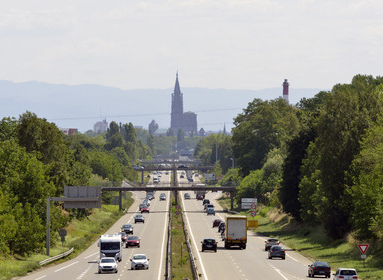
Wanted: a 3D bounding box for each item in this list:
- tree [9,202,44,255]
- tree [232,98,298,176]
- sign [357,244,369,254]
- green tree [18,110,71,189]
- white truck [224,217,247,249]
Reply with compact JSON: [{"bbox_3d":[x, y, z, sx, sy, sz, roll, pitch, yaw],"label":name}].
[{"bbox_3d":[-18.400,9.880,391.000,4.100,5.900,4.100,0,0,0],"label":"tree"},{"bbox_3d":[18.000,0.900,850.000,16.000,22.000,15.000,0,0,0],"label":"tree"},{"bbox_3d":[17.450,11.150,355.000,1.180,1.040,0.050,0,0,0],"label":"sign"},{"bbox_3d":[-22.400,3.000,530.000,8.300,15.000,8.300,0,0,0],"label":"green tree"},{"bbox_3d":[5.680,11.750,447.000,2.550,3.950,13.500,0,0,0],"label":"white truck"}]

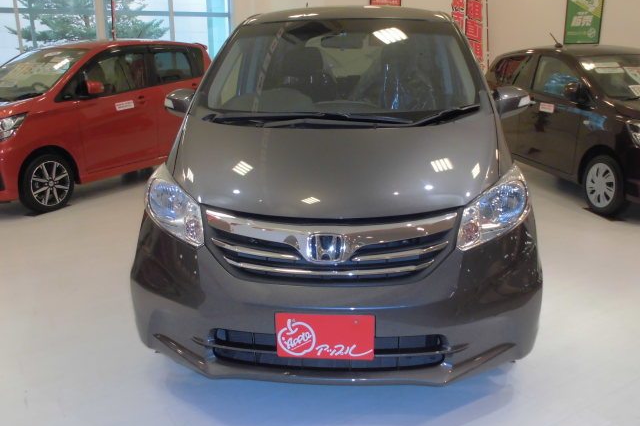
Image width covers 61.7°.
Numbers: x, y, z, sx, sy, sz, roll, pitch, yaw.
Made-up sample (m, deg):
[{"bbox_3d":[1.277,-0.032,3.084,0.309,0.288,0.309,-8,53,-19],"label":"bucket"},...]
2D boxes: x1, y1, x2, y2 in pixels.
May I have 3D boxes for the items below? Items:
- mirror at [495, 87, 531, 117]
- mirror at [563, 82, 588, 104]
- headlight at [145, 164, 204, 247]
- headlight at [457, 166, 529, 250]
[{"bbox_3d":[1.005,-0.589,2.848,0.215,0.160,0.140,1,15,5],"label":"mirror"},{"bbox_3d":[2.263,-1.063,4.750,0.200,0.170,0.130,-7,16,-22],"label":"mirror"},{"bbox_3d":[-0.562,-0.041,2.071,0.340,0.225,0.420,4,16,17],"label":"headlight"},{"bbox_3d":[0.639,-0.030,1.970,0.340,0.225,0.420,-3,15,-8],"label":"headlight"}]

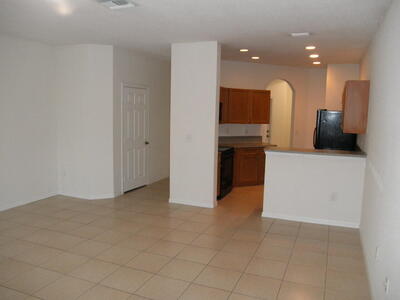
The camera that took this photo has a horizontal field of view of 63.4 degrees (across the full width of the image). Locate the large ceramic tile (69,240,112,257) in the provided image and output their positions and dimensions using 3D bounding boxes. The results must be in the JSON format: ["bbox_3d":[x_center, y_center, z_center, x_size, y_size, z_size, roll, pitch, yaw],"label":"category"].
[{"bbox_3d":[-1.287,1.163,3.817,0.397,0.012,0.397,4,7,22],"label":"large ceramic tile"}]

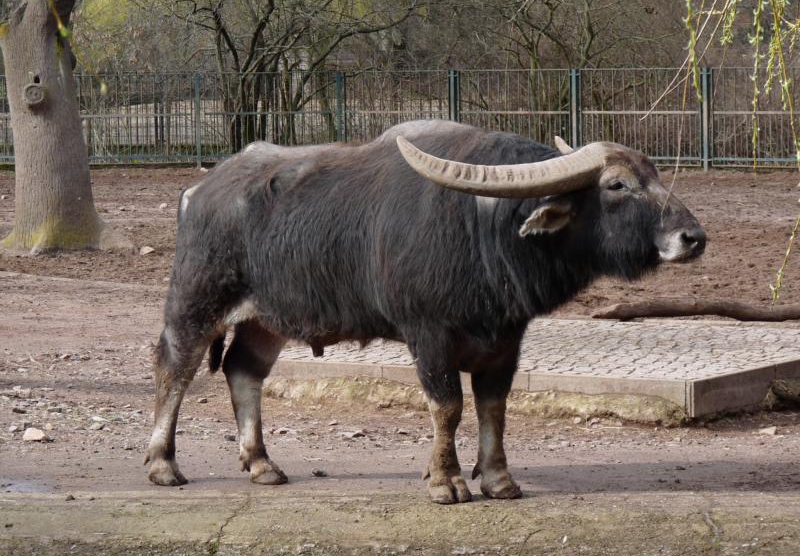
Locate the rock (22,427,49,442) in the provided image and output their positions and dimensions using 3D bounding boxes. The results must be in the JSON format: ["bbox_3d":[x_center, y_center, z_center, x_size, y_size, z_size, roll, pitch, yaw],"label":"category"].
[{"bbox_3d":[-1.856,0.789,15.813,0.130,0.070,0.100,0,3,0],"label":"rock"}]

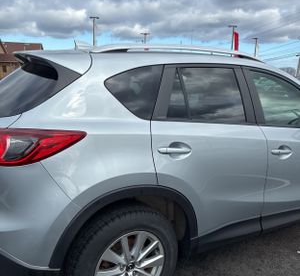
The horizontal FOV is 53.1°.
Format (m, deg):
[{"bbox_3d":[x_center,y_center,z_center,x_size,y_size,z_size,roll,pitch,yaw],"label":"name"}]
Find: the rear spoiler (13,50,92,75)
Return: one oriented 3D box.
[{"bbox_3d":[-0.791,-0.531,2.178,0.380,0.165,1.200,-2,9,-30],"label":"rear spoiler"}]

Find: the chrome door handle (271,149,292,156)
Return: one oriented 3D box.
[{"bbox_3d":[1.005,0.105,2.288,0.226,0.040,0.050,1,8,-30],"label":"chrome door handle"}]

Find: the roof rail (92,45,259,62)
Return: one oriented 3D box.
[{"bbox_3d":[0.281,-0.609,2.121,1.480,0.088,0.060,-6,11,-29],"label":"roof rail"}]

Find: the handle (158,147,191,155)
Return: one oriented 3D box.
[{"bbox_3d":[0.152,0.077,1.790,0.228,0.040,0.050,1,8,-30],"label":"handle"}]

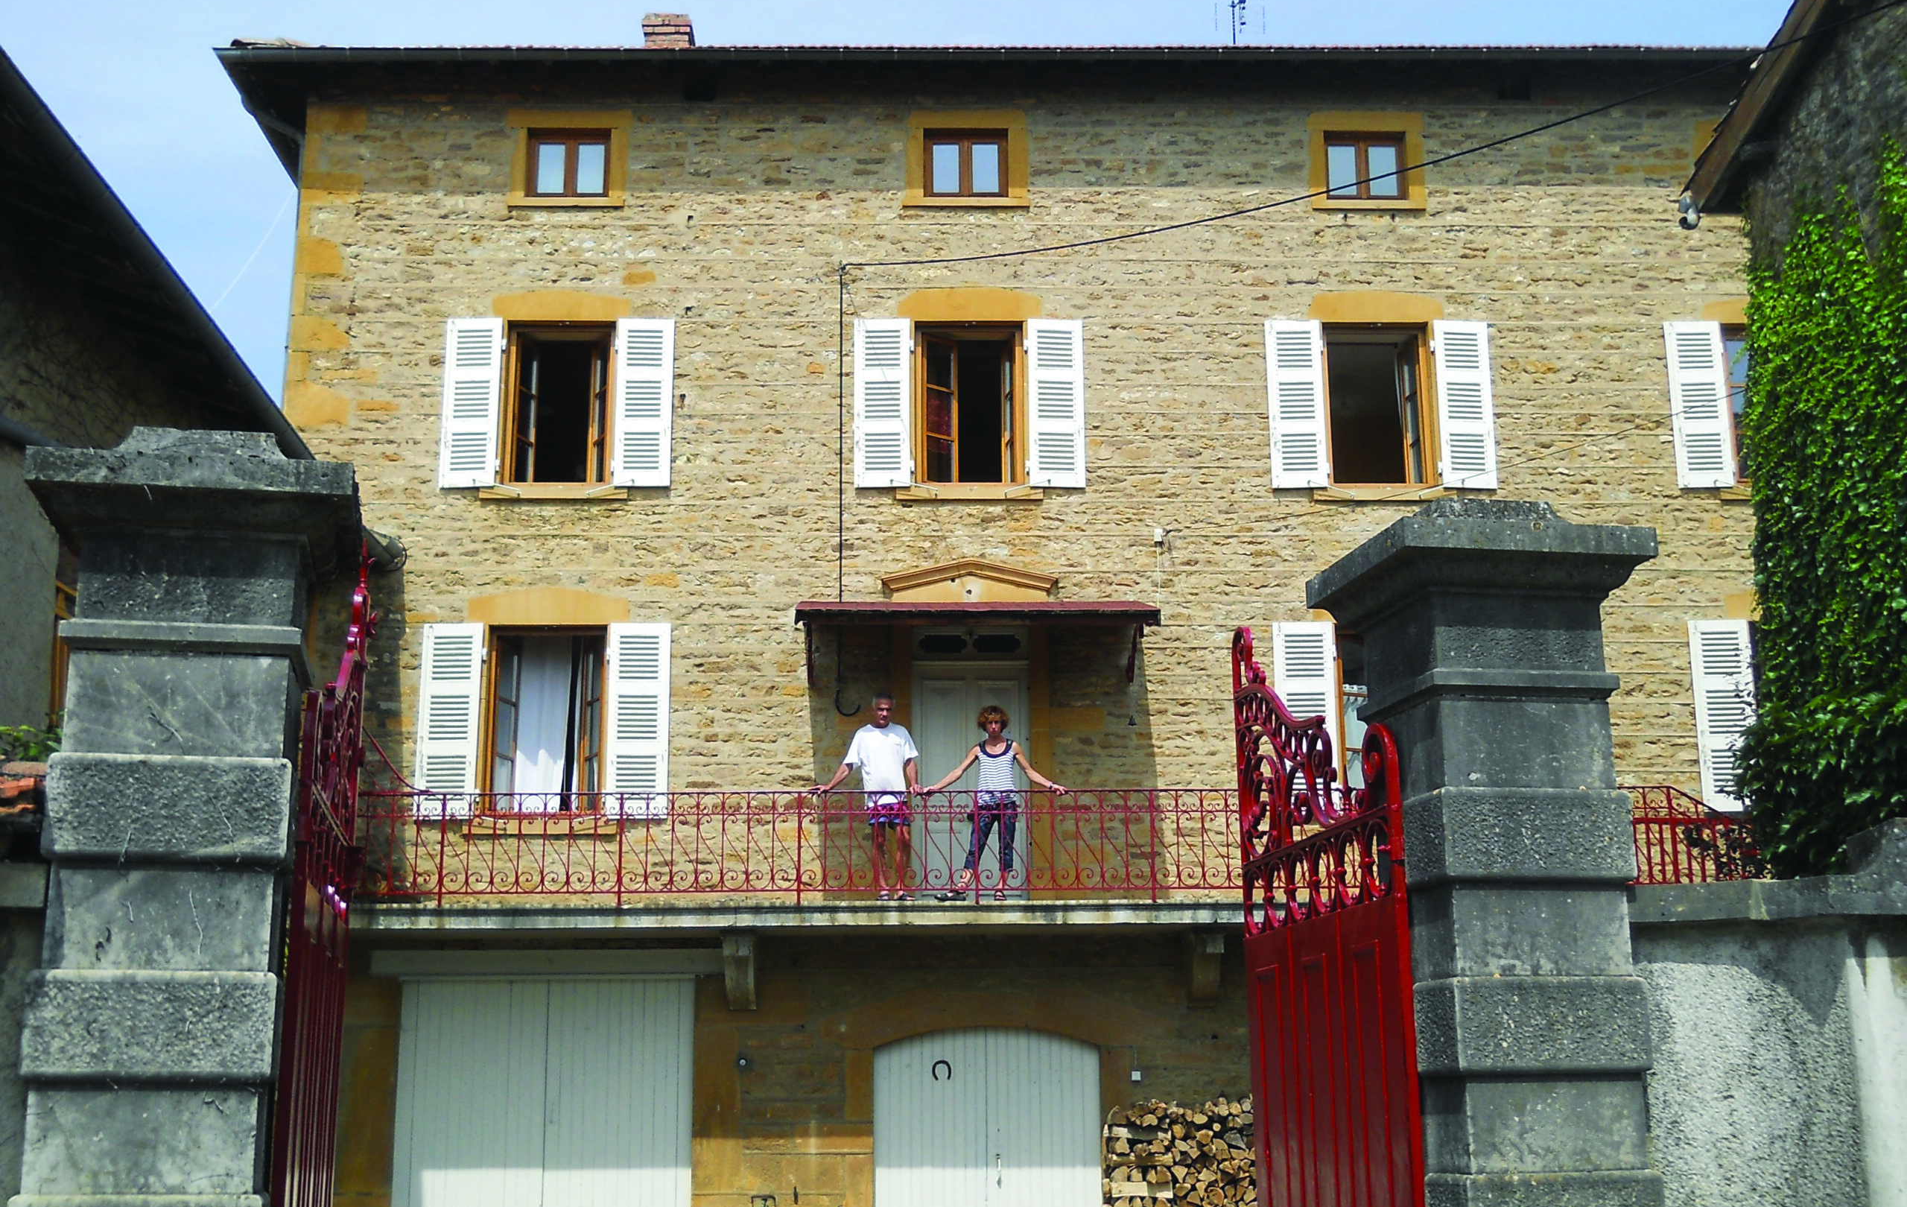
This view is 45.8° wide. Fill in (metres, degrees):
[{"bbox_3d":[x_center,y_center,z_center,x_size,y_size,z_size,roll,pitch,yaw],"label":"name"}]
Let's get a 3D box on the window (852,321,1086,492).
[{"bbox_3d":[0.154,-1.839,20.768,2.109,1.632,0.180,0,-14,-2],"label":"window"}]

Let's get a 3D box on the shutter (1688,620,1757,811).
[{"bbox_3d":[6.913,1.000,20.212,0.552,1.756,0.050,0,-14,-2],"label":"shutter"}]

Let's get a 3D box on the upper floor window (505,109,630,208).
[{"bbox_3d":[-3.624,-4.192,21.292,1.167,0.973,0.180,0,-14,-2],"label":"upper floor window"}]

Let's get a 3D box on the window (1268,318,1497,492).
[{"bbox_3d":[3.957,-1.839,20.881,2.084,1.633,0.180,0,-14,-2],"label":"window"}]

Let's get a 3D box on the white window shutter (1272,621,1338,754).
[{"bbox_3d":[3.156,1.019,20.096,0.555,1.748,0.050,0,-14,-2],"label":"white window shutter"}]

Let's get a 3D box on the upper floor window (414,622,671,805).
[{"bbox_3d":[-3.605,1.037,19.942,2.195,1.753,0.180,0,-14,-2],"label":"upper floor window"}]

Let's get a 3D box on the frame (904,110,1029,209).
[{"bbox_3d":[0.116,-4.216,21.409,1.181,0.974,0.180,0,-14,-2],"label":"frame"}]

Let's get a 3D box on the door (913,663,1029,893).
[{"bbox_3d":[0.164,1.601,20.120,1.063,2.179,0.100,0,-14,-2],"label":"door"}]

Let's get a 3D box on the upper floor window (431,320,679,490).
[{"bbox_3d":[-3.607,-1.835,20.655,2.091,1.627,0.180,0,-14,-2],"label":"upper floor window"}]

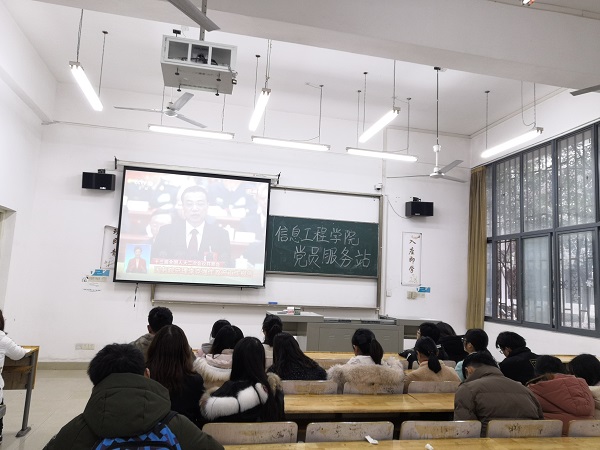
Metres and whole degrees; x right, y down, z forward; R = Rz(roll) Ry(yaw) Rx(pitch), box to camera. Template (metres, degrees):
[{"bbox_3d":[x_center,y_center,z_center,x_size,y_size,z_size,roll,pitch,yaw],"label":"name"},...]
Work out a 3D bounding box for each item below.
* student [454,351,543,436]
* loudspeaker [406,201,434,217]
[{"bbox_3d":[1.206,1.417,3.044,0.580,1.200,0.700,5,-7,-17],"label":"student"},{"bbox_3d":[2.285,-0.276,8.830,0.460,0.260,0.260,3,-6,-4],"label":"loudspeaker"}]

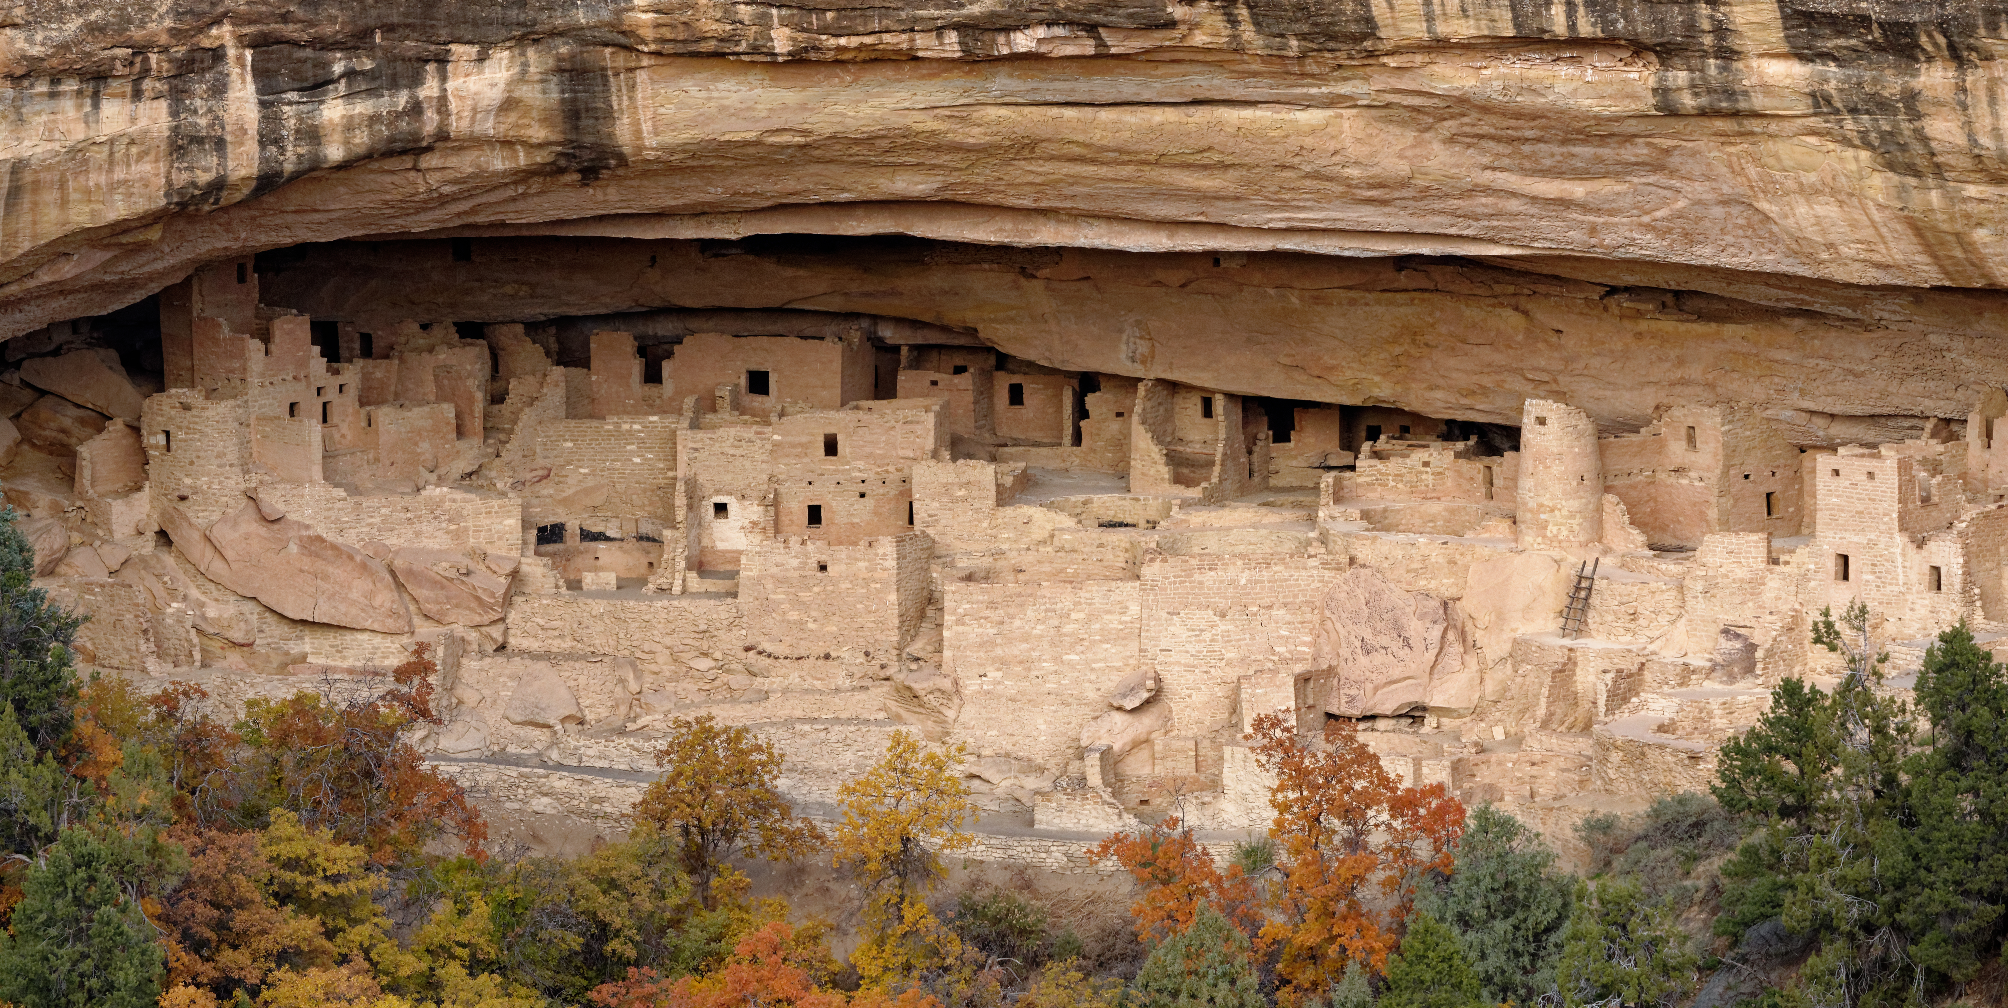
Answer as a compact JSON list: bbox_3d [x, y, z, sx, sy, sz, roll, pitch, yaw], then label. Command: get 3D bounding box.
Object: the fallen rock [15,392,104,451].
[{"bbox_3d":[-30.963,-2.656,320.906,2.990,1.860,2.360,0,8,0],"label":"fallen rock"}]

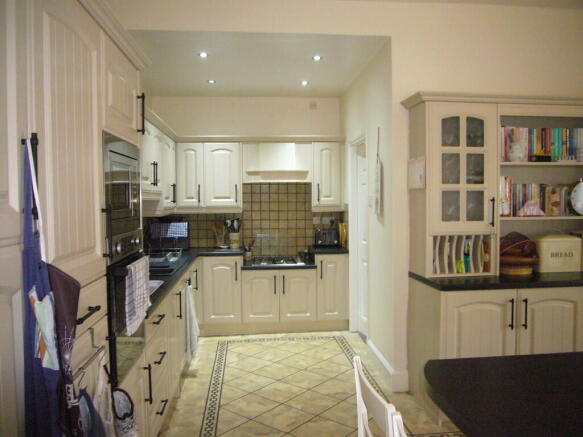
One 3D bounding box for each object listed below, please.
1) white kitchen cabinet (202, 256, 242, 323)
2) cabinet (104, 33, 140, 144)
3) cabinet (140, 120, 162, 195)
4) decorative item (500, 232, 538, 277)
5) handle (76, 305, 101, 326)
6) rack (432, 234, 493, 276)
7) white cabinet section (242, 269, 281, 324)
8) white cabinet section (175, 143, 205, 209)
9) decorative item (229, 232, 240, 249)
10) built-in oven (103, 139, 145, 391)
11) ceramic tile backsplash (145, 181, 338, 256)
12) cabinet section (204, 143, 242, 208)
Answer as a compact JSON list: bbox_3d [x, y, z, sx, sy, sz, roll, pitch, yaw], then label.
[{"bbox_3d":[-0.754,0.750,5.259,0.402,0.715,0.550,-1,2,-5],"label":"white kitchen cabinet"},{"bbox_3d":[-1.028,-0.528,2.043,0.580,0.372,0.600,-1,3,-6],"label":"cabinet"},{"bbox_3d":[-1.308,-0.483,3.883,0.320,0.570,0.920,-1,3,-6],"label":"cabinet"},{"bbox_3d":[1.588,0.247,3.431,0.300,0.287,0.270,-1,3,-6],"label":"decorative item"},{"bbox_3d":[-0.639,0.298,1.450,0.040,0.020,0.212,-1,2,-5],"label":"handle"},{"bbox_3d":[1.159,0.245,3.374,0.445,0.285,0.310,-1,3,-6],"label":"rack"},{"bbox_3d":[-0.350,0.826,5.344,0.402,0.571,0.570,-1,2,-5],"label":"white cabinet section"},{"bbox_3d":[-1.131,-0.480,5.368,0.310,0.722,0.330,-1,2,-5],"label":"white cabinet section"},{"bbox_3d":[-0.653,0.252,5.398,0.130,0.180,0.130,-1,2,-5],"label":"decorative item"},{"bbox_3d":[-0.975,0.156,2.035,0.540,0.980,0.600,-1,2,-5],"label":"built-in oven"},{"bbox_3d":[-0.506,0.013,5.553,2.200,0.840,0.030,-1,2,-5],"label":"ceramic tile backsplash"},{"bbox_3d":[-0.769,-0.485,5.402,0.418,0.722,0.330,-1,2,-5],"label":"cabinet section"}]

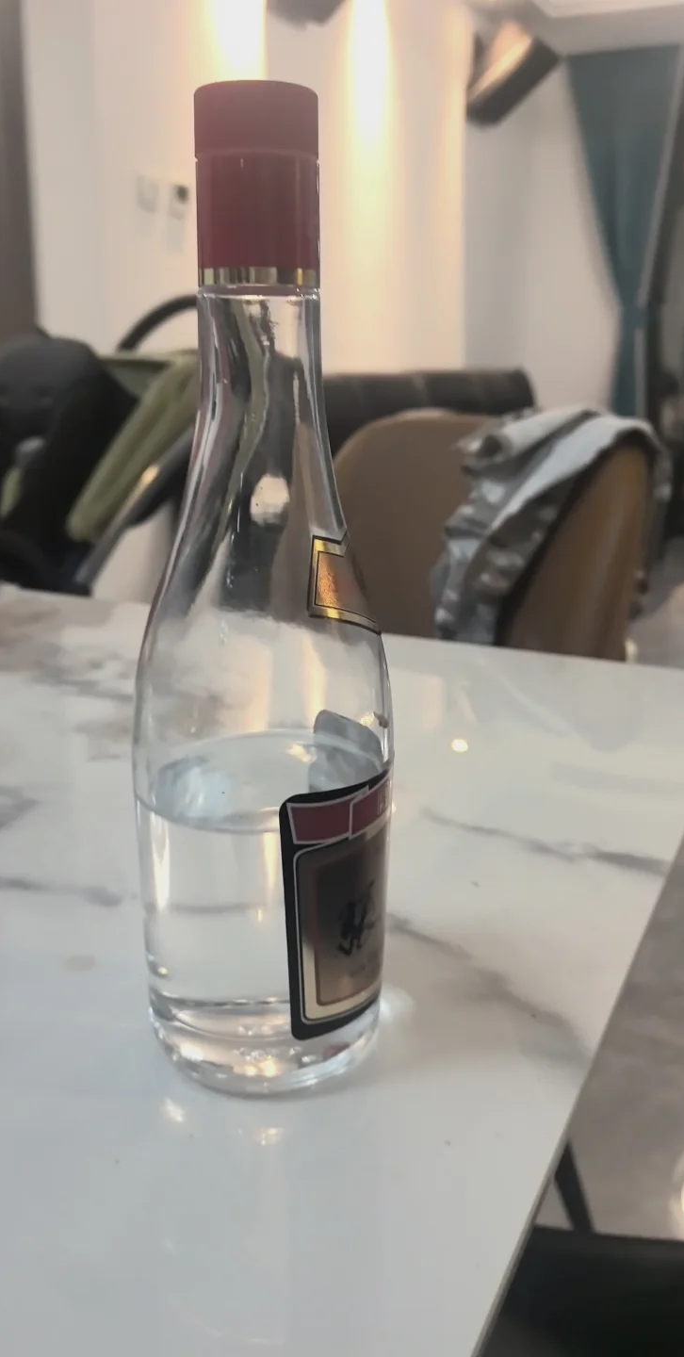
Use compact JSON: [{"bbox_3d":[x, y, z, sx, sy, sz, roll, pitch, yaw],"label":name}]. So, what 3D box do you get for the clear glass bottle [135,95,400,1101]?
[{"bbox_3d":[-0.023,-0.016,0.298,0.075,0.265,0.075,4,18,10],"label":"clear glass bottle"}]

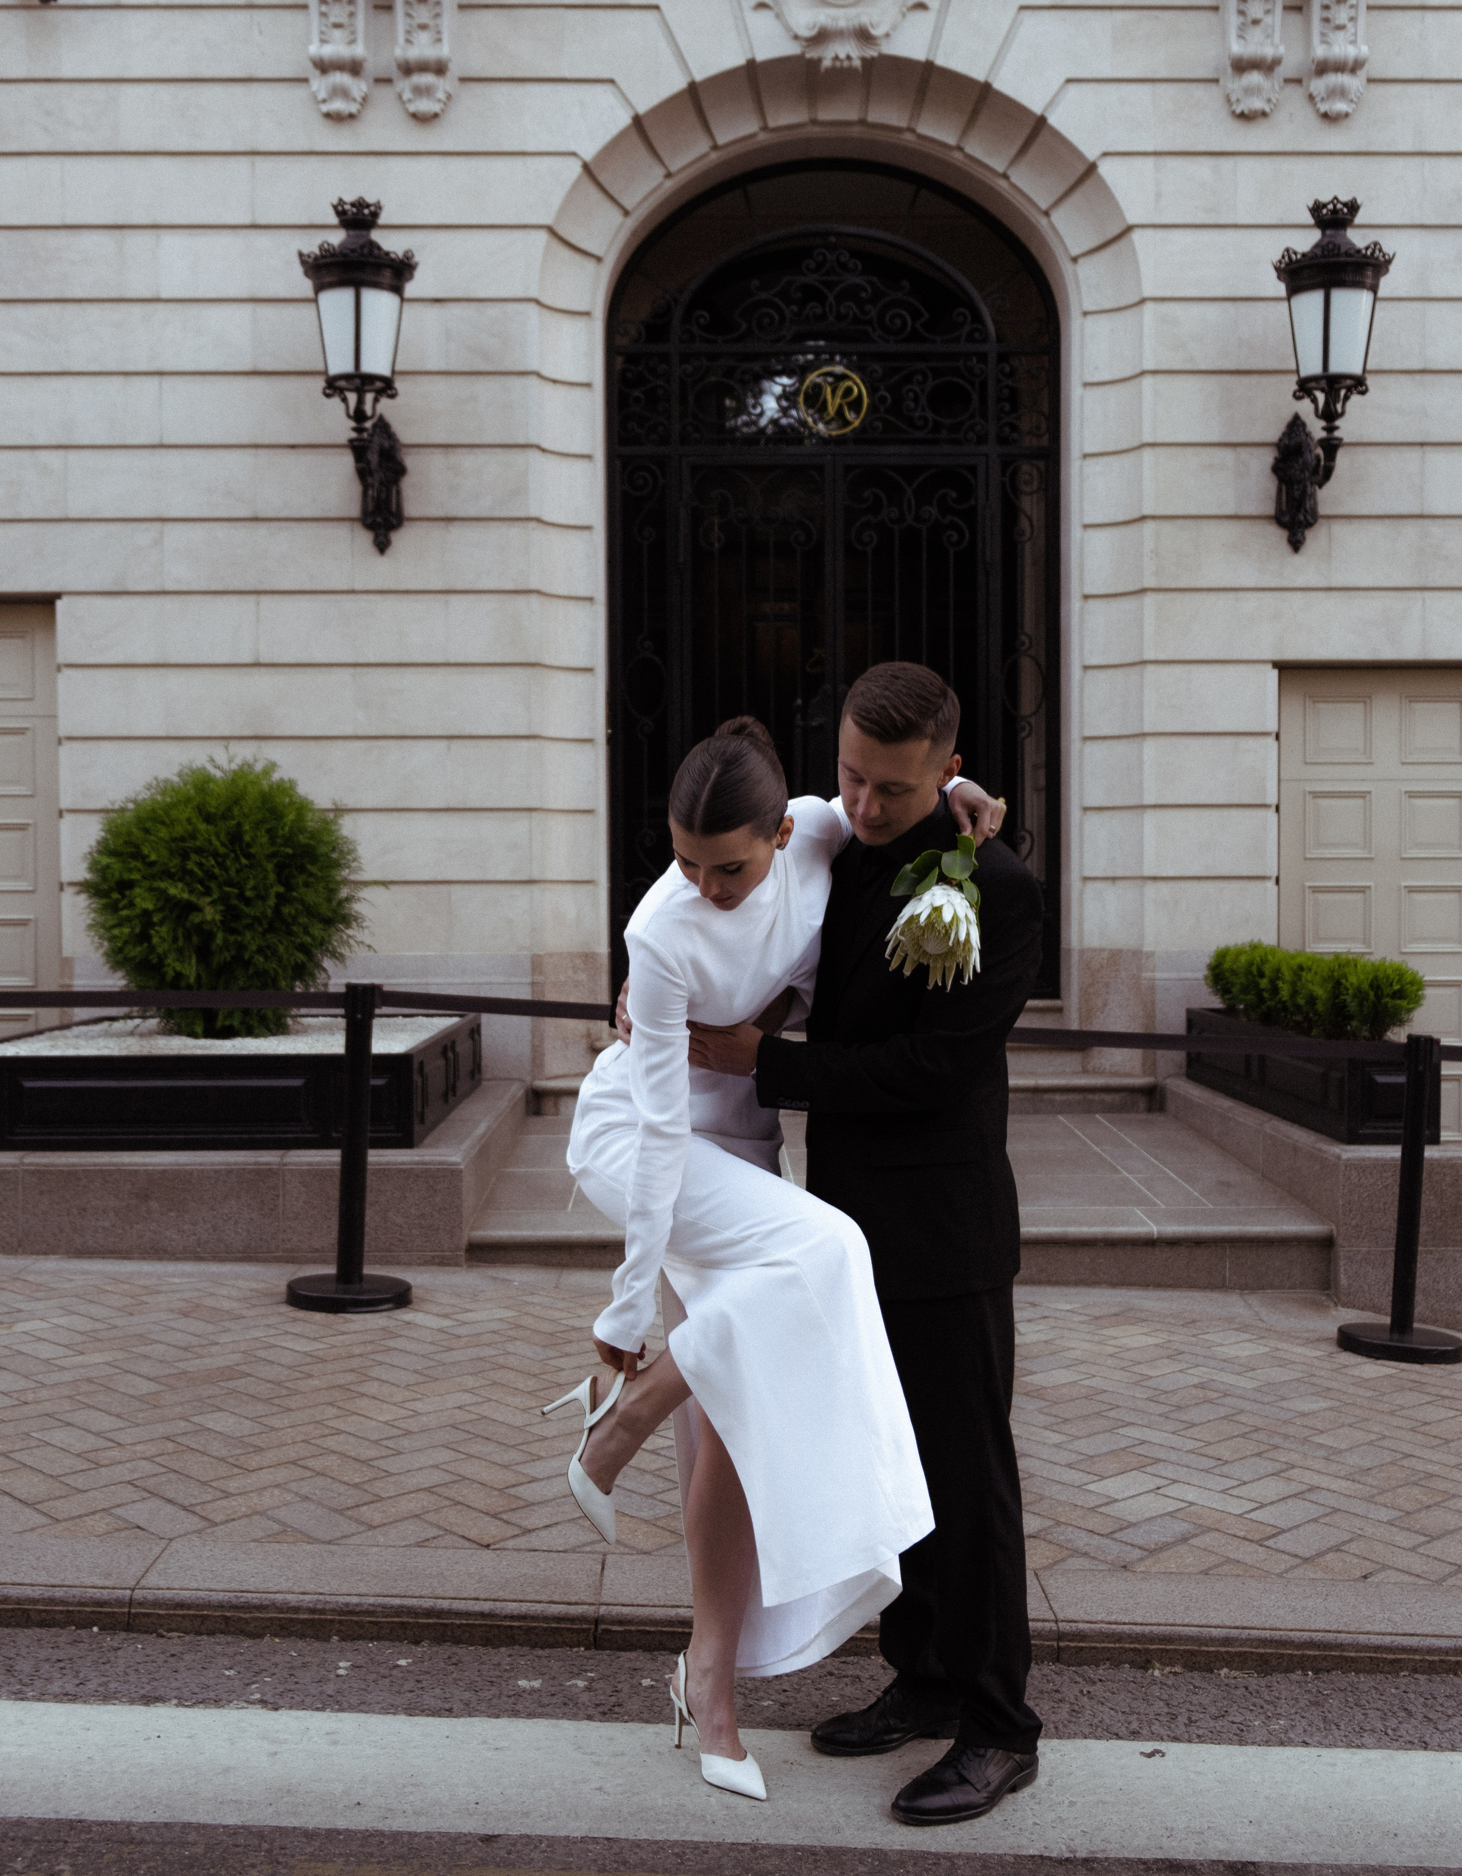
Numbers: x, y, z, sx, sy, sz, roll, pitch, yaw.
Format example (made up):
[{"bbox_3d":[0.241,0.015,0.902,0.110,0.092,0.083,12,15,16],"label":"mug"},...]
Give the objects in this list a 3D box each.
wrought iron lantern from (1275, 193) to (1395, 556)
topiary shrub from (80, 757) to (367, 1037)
[{"bbox_3d":[2.502,-2.360,8.429,0.522,1.356,0.818,0,2,-1],"label":"wrought iron lantern"},{"bbox_3d":[-1.943,-0.140,7.704,1.073,1.050,1.044,0,2,-1],"label":"topiary shrub"}]

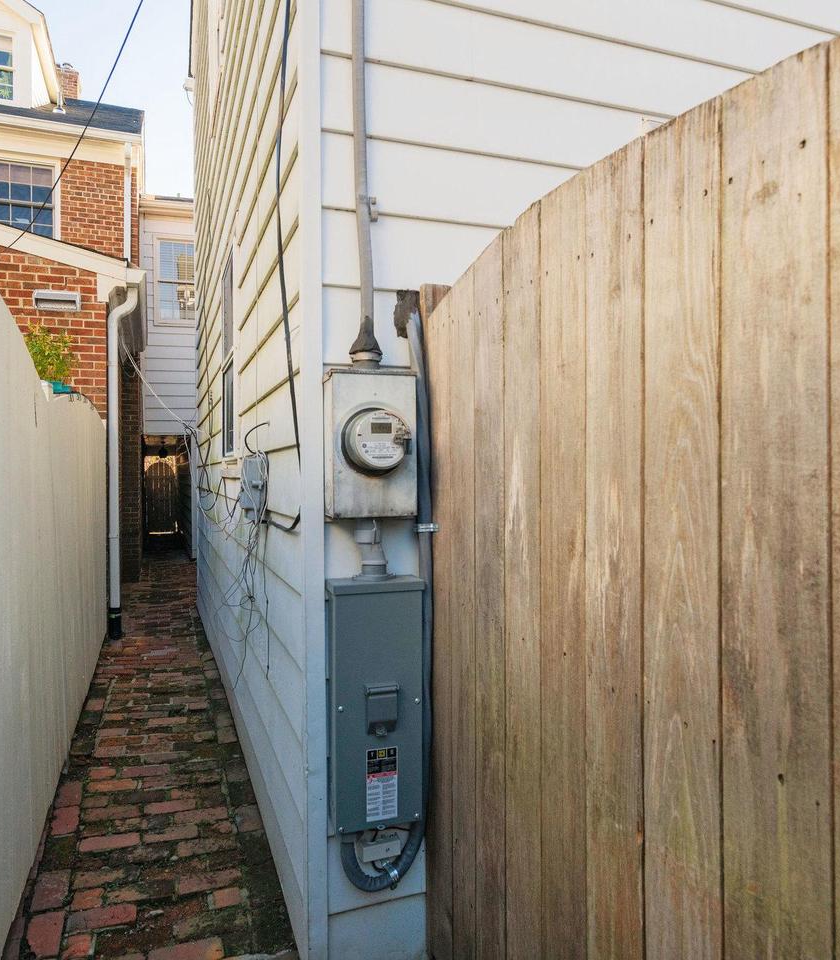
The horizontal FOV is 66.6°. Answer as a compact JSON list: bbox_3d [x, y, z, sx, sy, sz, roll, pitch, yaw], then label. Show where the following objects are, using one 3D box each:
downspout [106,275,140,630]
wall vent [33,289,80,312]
[{"bbox_3d":[-2.535,-0.154,5.475,0.230,2.990,0.105,0,0,-18],"label":"downspout"},{"bbox_3d":[-2.935,-1.452,5.180,0.340,0.155,0.080,0,0,-18],"label":"wall vent"}]

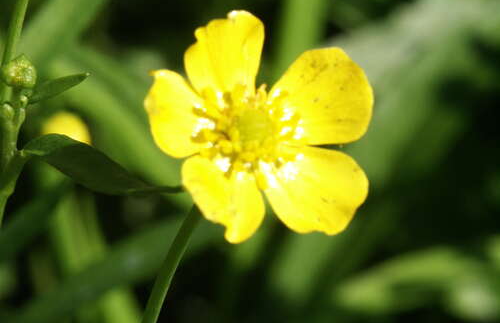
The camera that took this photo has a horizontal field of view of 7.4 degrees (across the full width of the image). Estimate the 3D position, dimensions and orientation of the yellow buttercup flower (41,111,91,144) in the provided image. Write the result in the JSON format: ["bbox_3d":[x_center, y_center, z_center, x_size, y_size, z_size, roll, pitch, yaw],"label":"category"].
[{"bbox_3d":[-0.018,-0.003,0.370,0.005,0.005,0.005,0,24,0],"label":"yellow buttercup flower"}]

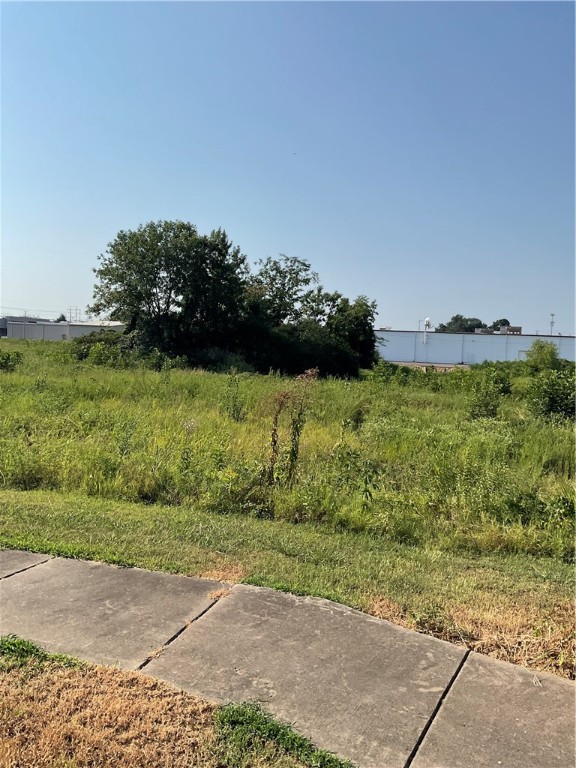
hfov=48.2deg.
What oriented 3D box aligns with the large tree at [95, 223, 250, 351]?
[{"bbox_3d":[-6.501,-4.760,35.000,8.300,8.250,7.500,1,4,-11],"label":"large tree"}]

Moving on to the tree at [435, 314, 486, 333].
[{"bbox_3d":[38.876,-11.043,145.000,11.700,9.220,10.500,2,4,15],"label":"tree"}]

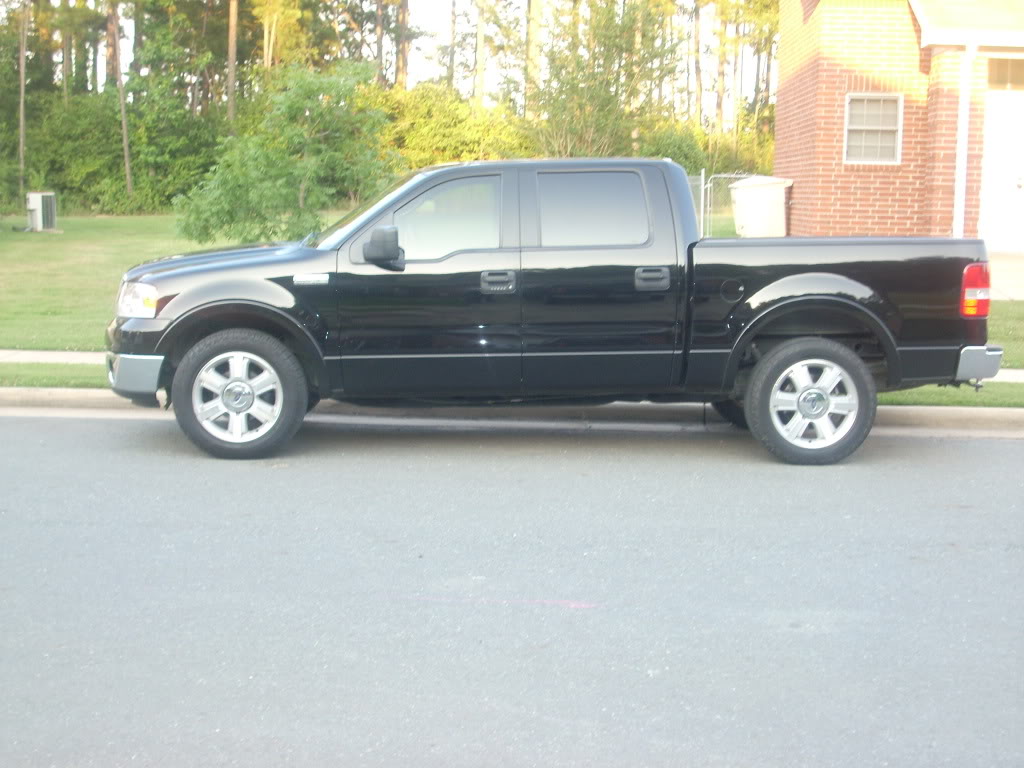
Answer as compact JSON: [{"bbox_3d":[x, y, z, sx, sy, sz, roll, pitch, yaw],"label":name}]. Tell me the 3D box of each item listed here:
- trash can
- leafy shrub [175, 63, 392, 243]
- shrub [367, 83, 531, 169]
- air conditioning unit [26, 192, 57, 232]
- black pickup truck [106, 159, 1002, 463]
[{"bbox_3d":[3.327,-2.220,21.465,0.820,1.100,0.700,1,7,-3],"label":"trash can"},{"bbox_3d":[-2.861,-2.736,20.000,2.700,2.600,2.600,1,7,-3],"label":"leafy shrub"},{"bbox_3d":[-1.956,-7.434,50.000,5.200,3.900,4.000,1,7,-3],"label":"shrub"},{"bbox_3d":[-10.004,-3.650,34.000,0.580,0.820,0.580,1,7,-3],"label":"air conditioning unit"},{"bbox_3d":[0.187,-0.555,10.636,5.685,1.880,2.060,1,7,-3],"label":"black pickup truck"}]

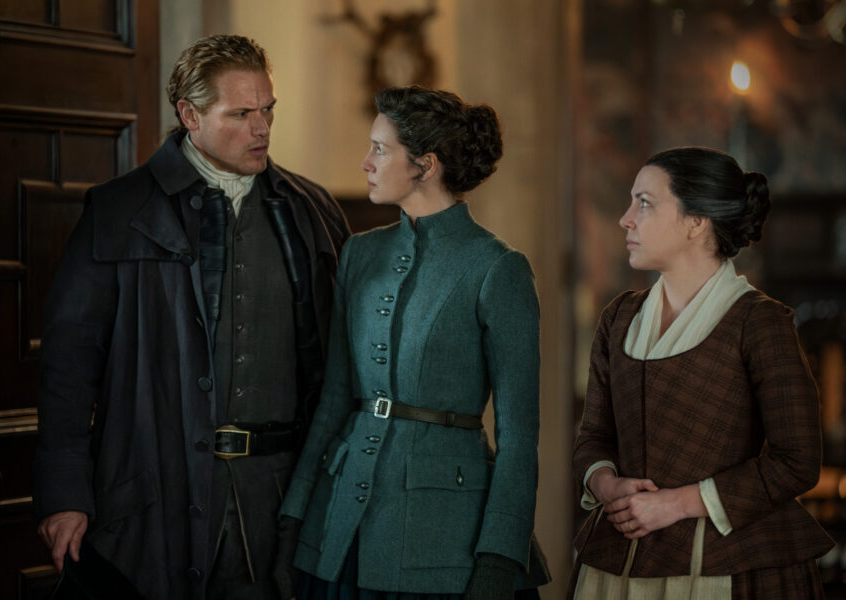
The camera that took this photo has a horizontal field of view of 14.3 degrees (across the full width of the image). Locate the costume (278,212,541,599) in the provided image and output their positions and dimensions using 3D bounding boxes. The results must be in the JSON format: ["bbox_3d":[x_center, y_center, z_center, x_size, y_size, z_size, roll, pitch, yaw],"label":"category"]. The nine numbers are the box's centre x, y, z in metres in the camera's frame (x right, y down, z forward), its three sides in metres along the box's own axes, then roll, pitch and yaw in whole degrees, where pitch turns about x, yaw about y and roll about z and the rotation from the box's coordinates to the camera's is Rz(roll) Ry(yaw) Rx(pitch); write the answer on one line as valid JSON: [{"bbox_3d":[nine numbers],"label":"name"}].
[{"bbox_3d":[-0.016,0.186,6.320,0.520,0.740,0.370,0,1,38],"label":"costume"}]

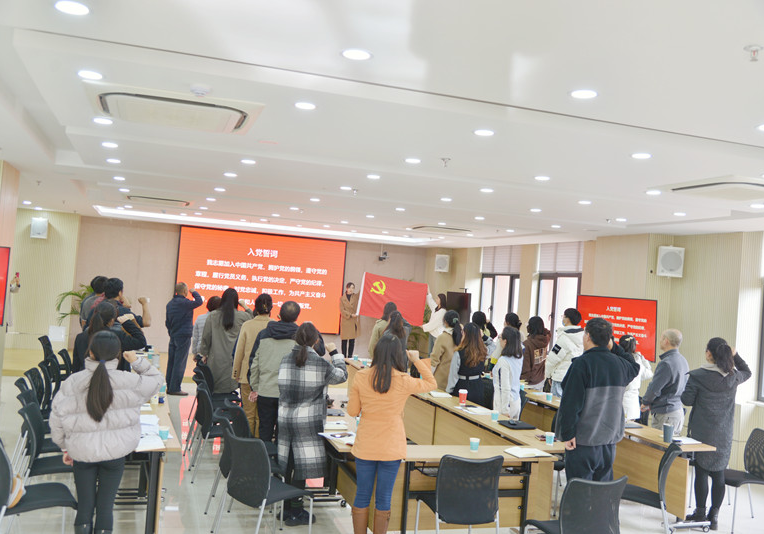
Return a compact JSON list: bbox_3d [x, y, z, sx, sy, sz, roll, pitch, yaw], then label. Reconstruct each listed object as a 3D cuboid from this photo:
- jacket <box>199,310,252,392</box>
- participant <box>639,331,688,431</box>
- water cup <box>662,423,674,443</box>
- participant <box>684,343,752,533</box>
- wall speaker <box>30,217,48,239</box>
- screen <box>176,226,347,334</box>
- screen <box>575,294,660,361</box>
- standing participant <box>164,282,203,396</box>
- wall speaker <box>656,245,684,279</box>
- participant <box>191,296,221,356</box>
[{"bbox_3d":[-1.927,1.038,8.788,0.580,1.060,0.420,5,-1,-18],"label":"jacket"},{"bbox_3d":[2.830,1.475,7.100,0.520,1.700,0.400,5,-1,-30],"label":"participant"},{"bbox_3d":[2.429,1.408,6.019,0.090,0.140,0.090,4,-1,0],"label":"water cup"},{"bbox_3d":[2.959,1.469,6.330,0.580,1.670,0.440,5,-2,-33],"label":"participant"},{"bbox_3d":[-6.669,-0.756,13.858,0.290,0.400,0.260,5,8,-18],"label":"wall speaker"},{"bbox_3d":[-2.557,0.336,15.269,3.588,2.073,0.100,5,-1,-18],"label":"screen"},{"bbox_3d":[3.199,0.820,9.777,0.070,0.803,1.420,5,-1,-29],"label":"screen"},{"bbox_3d":[-3.080,1.098,10.980,0.440,1.720,0.530,5,-2,-42],"label":"standing participant"},{"bbox_3d":[3.768,-0.067,9.360,0.330,0.380,0.250,4,3,-2],"label":"wall speaker"},{"bbox_3d":[-2.268,1.181,9.350,0.500,1.600,0.360,4,-1,-5],"label":"participant"}]

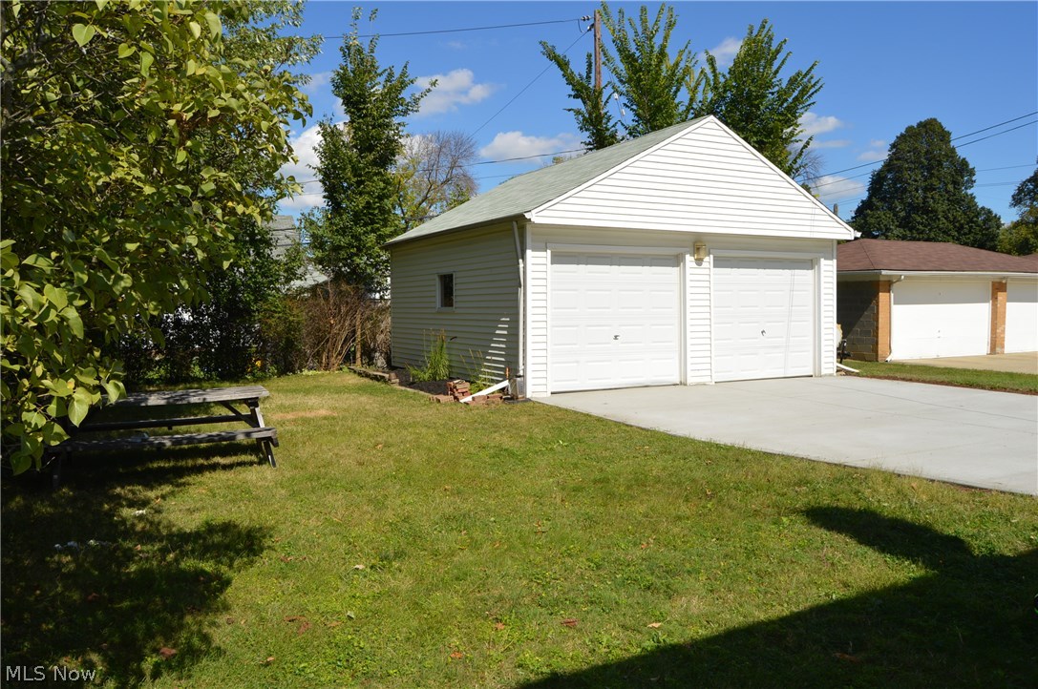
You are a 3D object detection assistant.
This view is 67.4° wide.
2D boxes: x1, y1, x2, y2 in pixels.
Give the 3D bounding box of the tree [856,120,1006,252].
[{"bbox_3d":[21.580,-6.374,41.283,8.160,11.080,8.000,1,3,27],"label":"tree"}]

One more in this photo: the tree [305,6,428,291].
[{"bbox_3d":[-3.531,-3.705,18.413,2.860,8.360,2.900,-1,3,-11],"label":"tree"}]

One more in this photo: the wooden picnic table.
[{"bbox_3d":[-3.397,0.835,7.526,1.830,0.730,1.500,-2,3,-25],"label":"wooden picnic table"}]

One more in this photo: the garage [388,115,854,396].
[{"bbox_3d":[1.531,-1.572,15.126,6.500,4.220,6.580,-2,3,-27],"label":"garage"}]

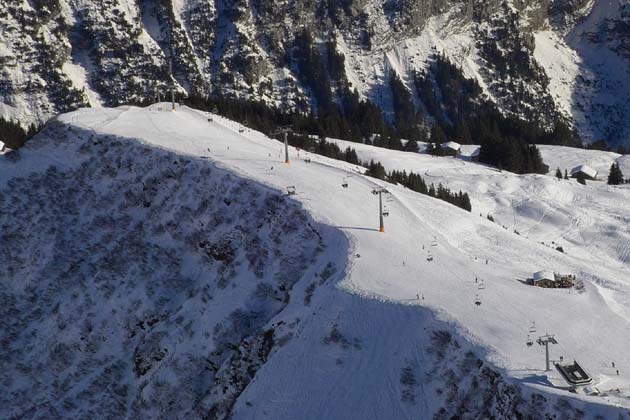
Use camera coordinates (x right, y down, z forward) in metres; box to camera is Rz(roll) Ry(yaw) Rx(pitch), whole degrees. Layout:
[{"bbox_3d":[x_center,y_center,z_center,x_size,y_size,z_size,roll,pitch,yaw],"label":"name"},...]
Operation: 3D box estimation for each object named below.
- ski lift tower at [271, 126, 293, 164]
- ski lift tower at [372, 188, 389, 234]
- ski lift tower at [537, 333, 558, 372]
[{"bbox_3d":[-12.786,-29.365,1817.202,6.800,18.110,5.200,-6,19,-14],"label":"ski lift tower"},{"bbox_3d":[27.754,-0.129,1666.925,6.400,19.900,4.800,-6,19,-14],"label":"ski lift tower"},{"bbox_3d":[84.602,51.723,1447.852,6.800,13.900,5.000,-6,19,-14],"label":"ski lift tower"}]

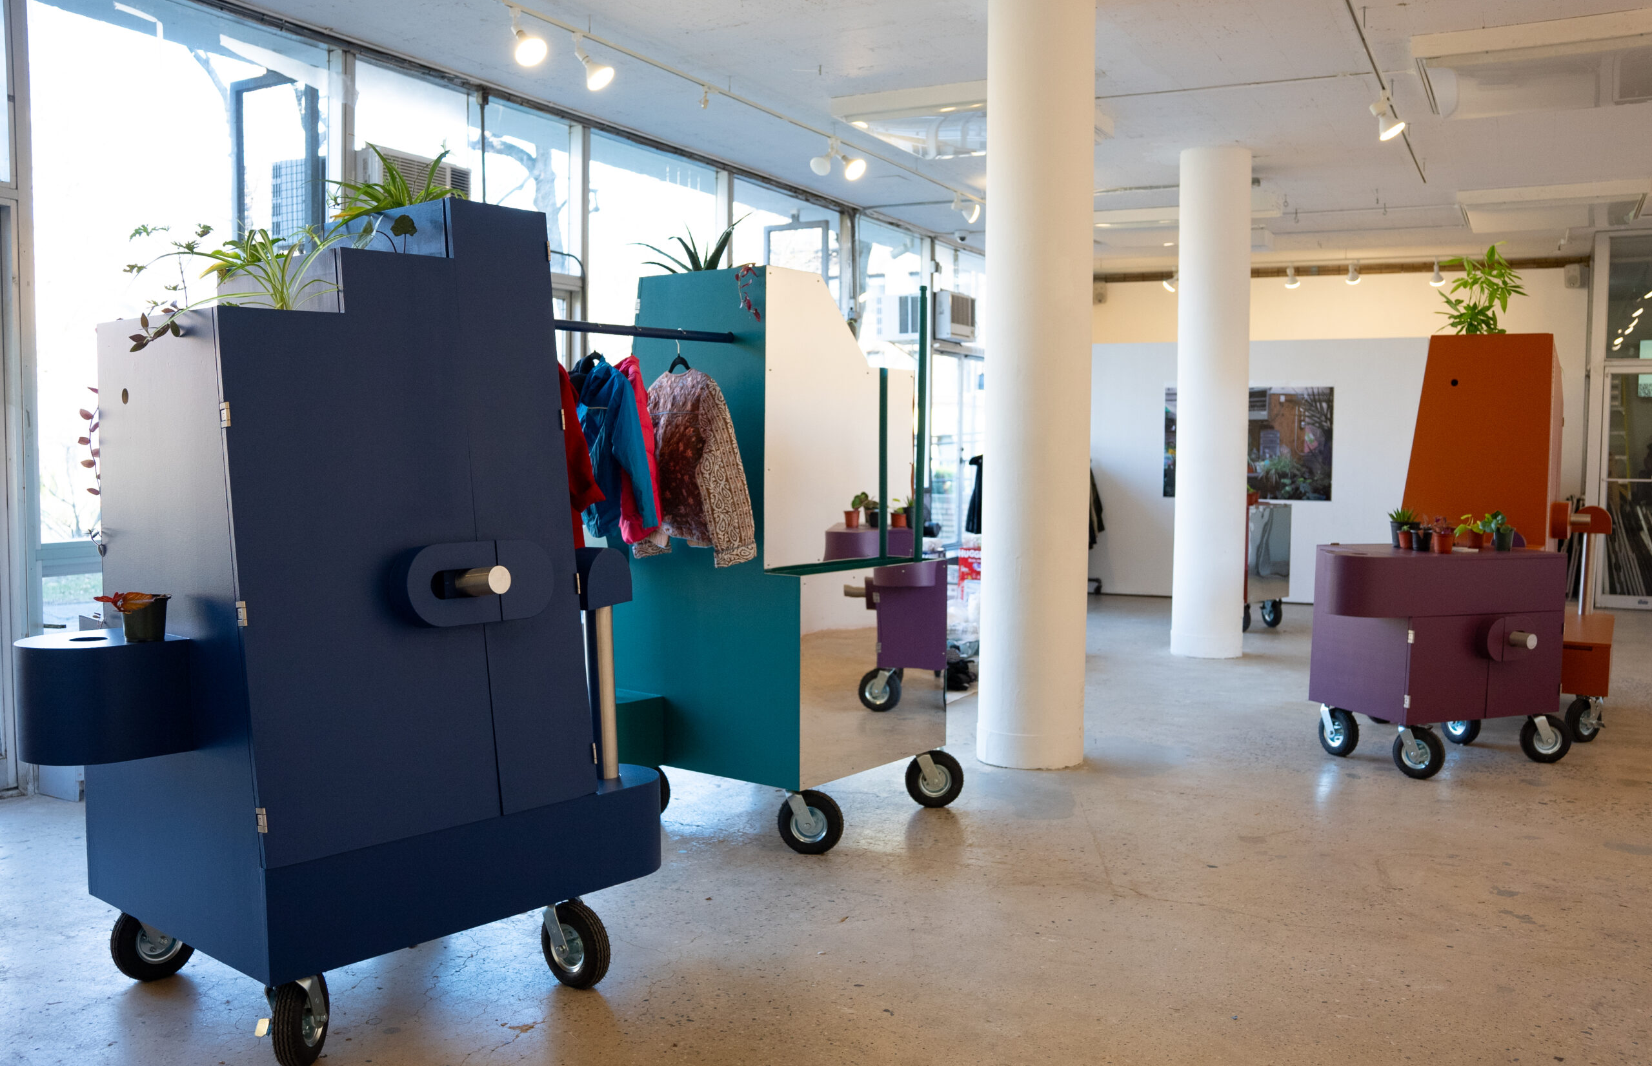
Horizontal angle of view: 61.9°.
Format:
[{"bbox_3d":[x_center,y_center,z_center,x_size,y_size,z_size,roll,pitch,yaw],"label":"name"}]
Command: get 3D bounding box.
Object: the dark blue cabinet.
[{"bbox_3d":[-1.198,0.168,3.405,0.966,1.960,1.414,4,6,42],"label":"dark blue cabinet"}]

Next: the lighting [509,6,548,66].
[{"bbox_3d":[-1.168,-1.948,5.408,0.125,0.225,0.175,-2,5,-28],"label":"lighting"}]

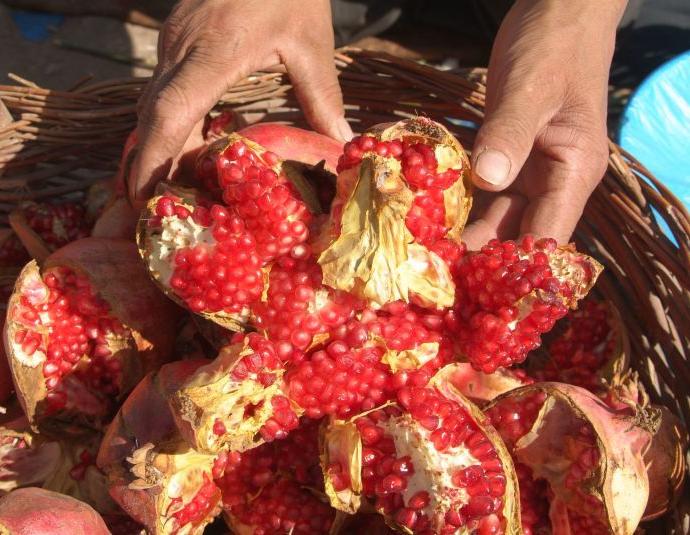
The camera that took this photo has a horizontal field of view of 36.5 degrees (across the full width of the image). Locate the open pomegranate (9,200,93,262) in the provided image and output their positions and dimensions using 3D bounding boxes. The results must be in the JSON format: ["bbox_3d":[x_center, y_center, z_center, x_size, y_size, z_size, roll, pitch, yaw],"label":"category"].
[{"bbox_3d":[-0.180,-0.018,0.645,0.063,0.058,0.060,0,47,0],"label":"open pomegranate"}]

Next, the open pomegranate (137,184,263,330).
[{"bbox_3d":[-0.073,-0.005,0.505,0.056,0.058,0.052,9,48,8],"label":"open pomegranate"}]

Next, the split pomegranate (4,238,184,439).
[{"bbox_3d":[-0.134,0.036,0.555,0.088,0.082,0.085,17,49,15],"label":"split pomegranate"}]

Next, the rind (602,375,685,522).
[{"bbox_3d":[0.153,0.093,0.545,0.060,0.062,0.055,18,50,16],"label":"rind"}]

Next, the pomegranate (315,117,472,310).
[{"bbox_3d":[0.023,-0.026,0.495,0.070,0.078,0.068,0,47,0],"label":"pomegranate"}]

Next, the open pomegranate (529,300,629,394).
[{"bbox_3d":[0.130,0.045,0.600,0.066,0.062,0.064,24,51,20],"label":"open pomegranate"}]

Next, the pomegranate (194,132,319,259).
[{"bbox_3d":[-0.042,-0.034,0.505,0.060,0.056,0.052,0,47,0],"label":"pomegranate"}]

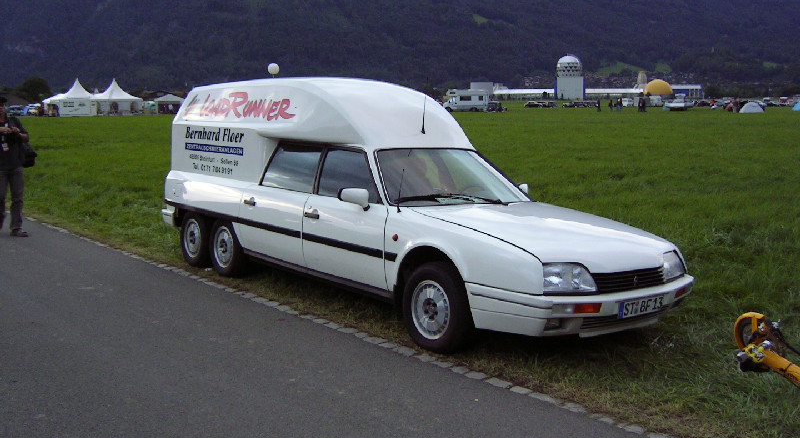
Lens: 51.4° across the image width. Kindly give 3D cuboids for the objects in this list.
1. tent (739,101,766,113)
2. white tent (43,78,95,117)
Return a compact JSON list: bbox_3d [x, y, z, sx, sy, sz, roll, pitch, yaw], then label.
[{"bbox_3d":[43.129,-13.633,102.000,2.800,1.300,2.400,3,9,23],"label":"tent"},{"bbox_3d":[-45.079,-16.620,114.000,5.700,5.200,5.500,-7,11,-40],"label":"white tent"}]

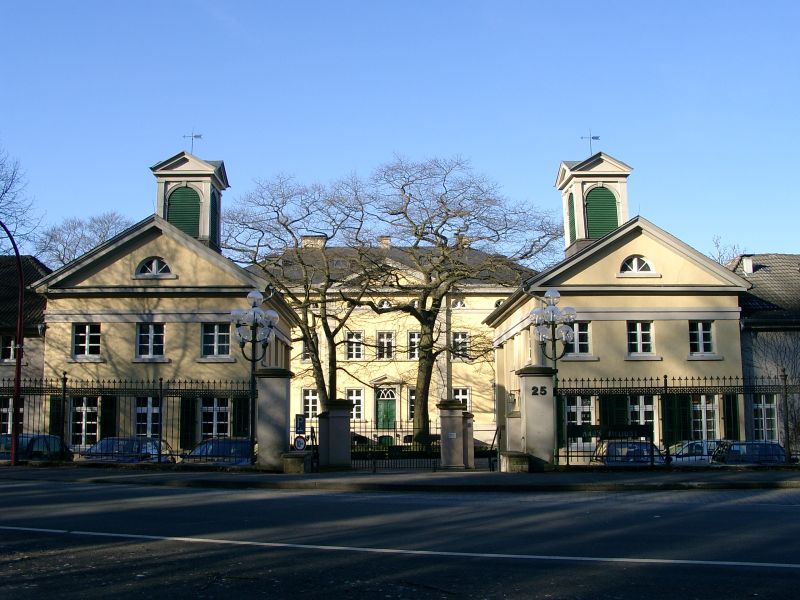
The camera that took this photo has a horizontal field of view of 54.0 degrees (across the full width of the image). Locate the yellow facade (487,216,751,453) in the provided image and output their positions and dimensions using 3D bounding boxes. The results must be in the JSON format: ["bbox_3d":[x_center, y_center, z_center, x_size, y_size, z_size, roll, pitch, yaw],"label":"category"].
[{"bbox_3d":[9.674,2.441,38.709,9.200,10.130,13.400,0,-9,-1],"label":"yellow facade"}]

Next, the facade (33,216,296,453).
[{"bbox_3d":[-9.808,2.351,35.641,9.400,10.000,10.800,0,-9,-1],"label":"facade"}]

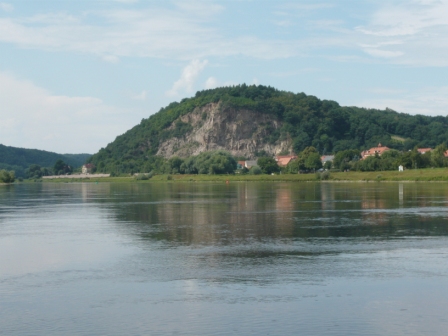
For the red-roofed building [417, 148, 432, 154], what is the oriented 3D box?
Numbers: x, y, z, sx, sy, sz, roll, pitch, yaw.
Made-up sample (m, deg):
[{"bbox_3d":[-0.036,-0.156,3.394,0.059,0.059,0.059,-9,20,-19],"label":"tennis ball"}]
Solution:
[{"bbox_3d":[140.471,-9.318,716.297,12.000,9.000,9.500,0,0,6],"label":"red-roofed building"}]

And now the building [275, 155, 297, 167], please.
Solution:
[{"bbox_3d":[42.101,-3.031,688.708,13.500,10.500,10.000,0,-1,24],"label":"building"}]

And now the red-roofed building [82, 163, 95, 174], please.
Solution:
[{"bbox_3d":[-128.755,1.140,971.504,9.500,10.800,10.000,0,-1,44],"label":"red-roofed building"}]

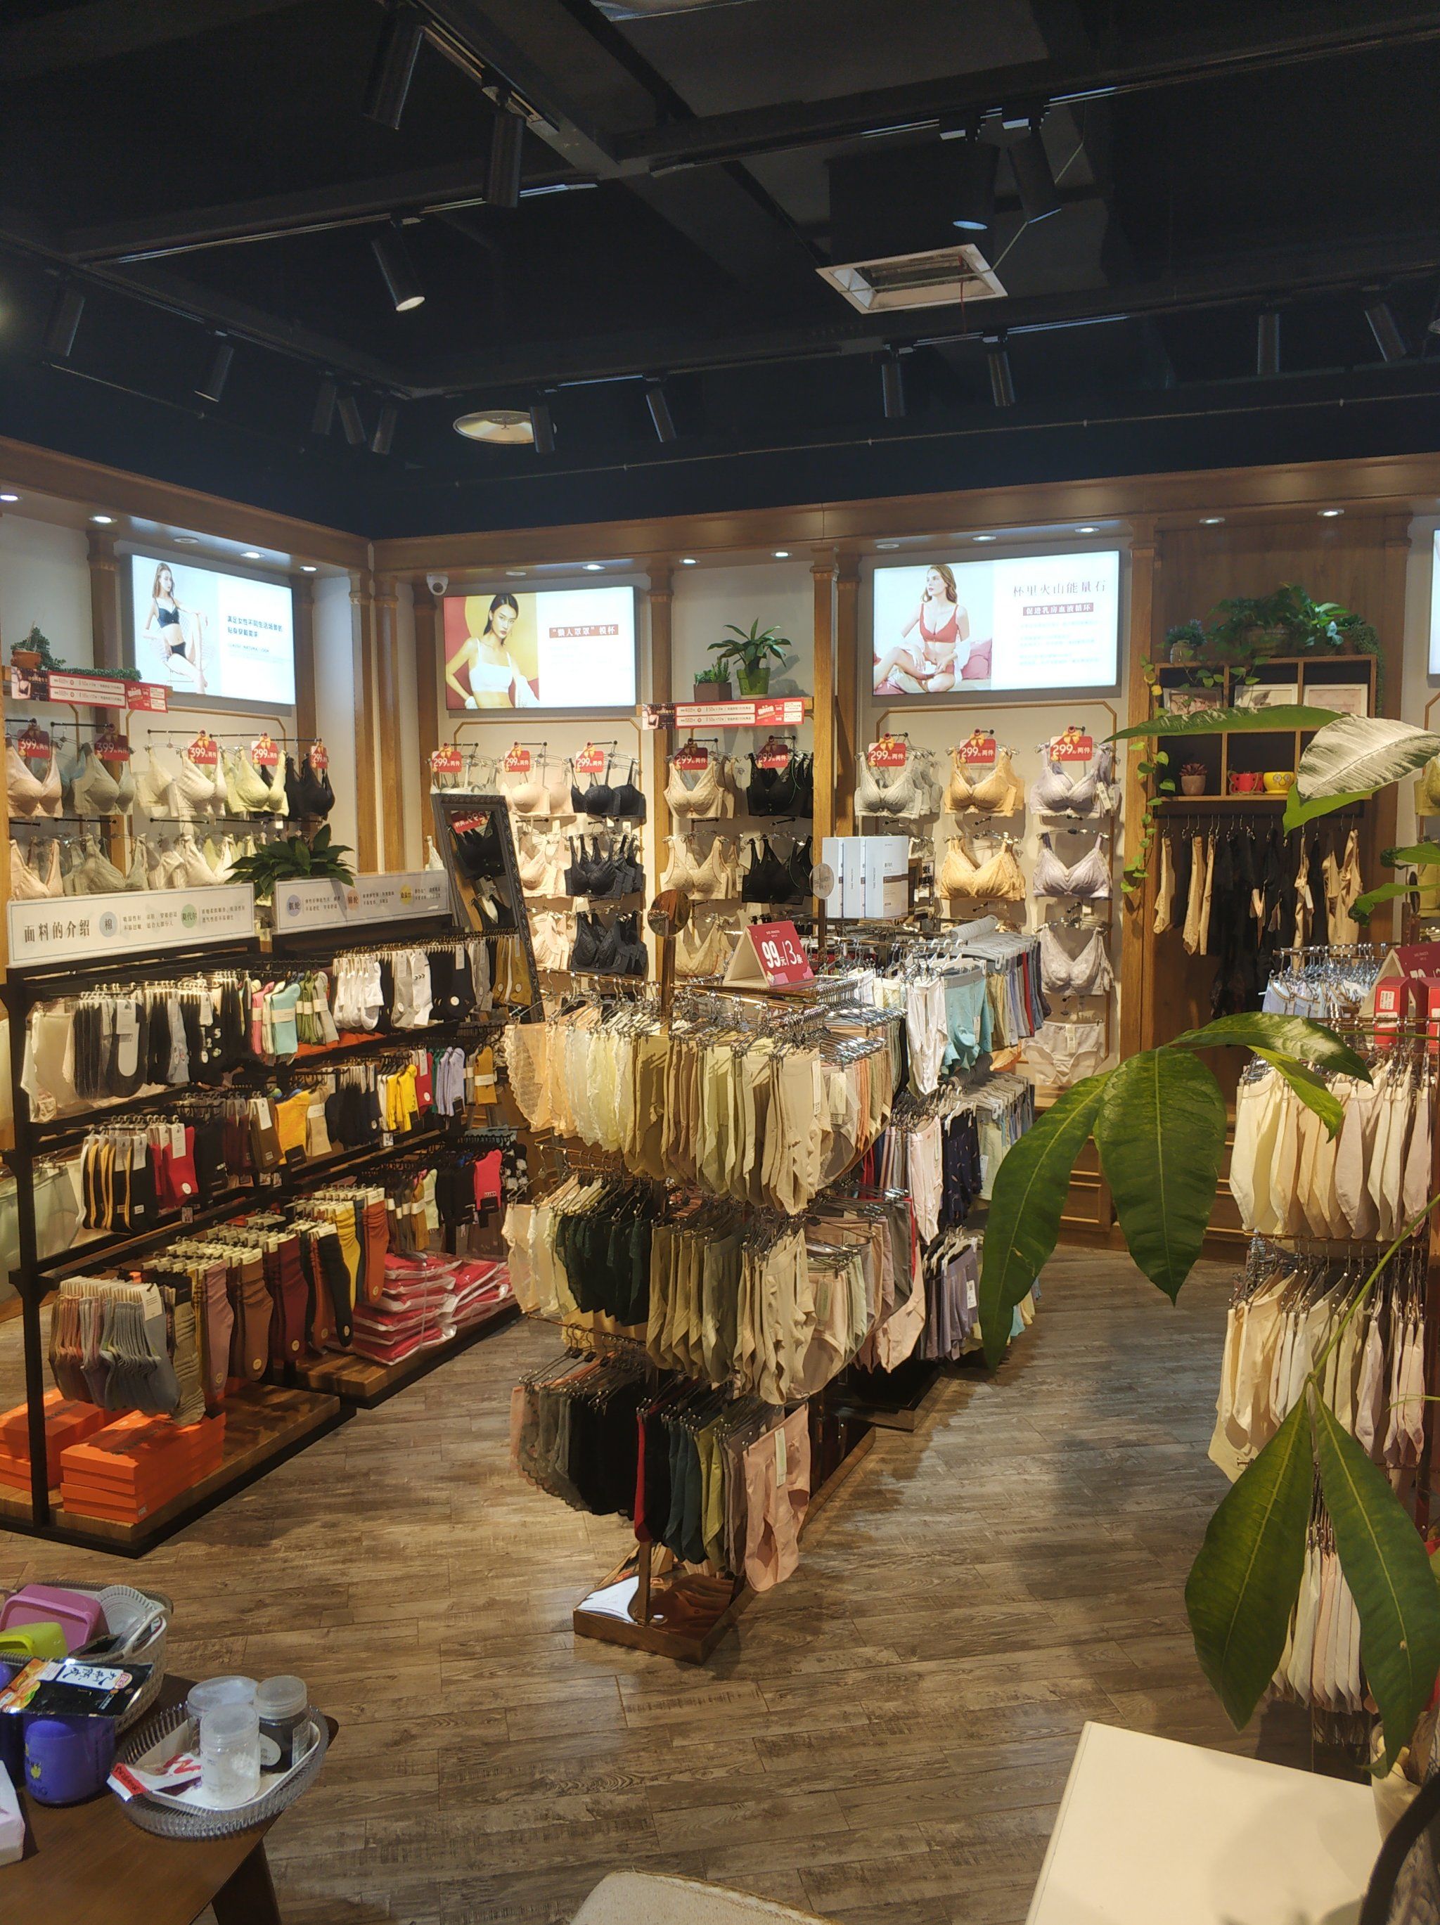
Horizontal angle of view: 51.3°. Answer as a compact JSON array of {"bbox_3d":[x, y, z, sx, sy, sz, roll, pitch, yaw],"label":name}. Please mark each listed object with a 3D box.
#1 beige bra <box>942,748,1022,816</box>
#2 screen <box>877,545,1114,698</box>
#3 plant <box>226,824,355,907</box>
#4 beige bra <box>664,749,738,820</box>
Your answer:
[{"bbox_3d":[1.002,-0.692,5.724,0.265,0.250,0.140,2,6,22],"label":"beige bra"},{"bbox_3d":[1.058,-1.309,5.832,0.950,0.500,0.070,2,6,22],"label":"screen"},{"bbox_3d":[-1.240,-0.258,4.324,0.340,0.280,0.360,2,7,21],"label":"plant"},{"bbox_3d":[-0.075,-0.721,6.092,0.265,0.265,0.180,2,7,21],"label":"beige bra"}]

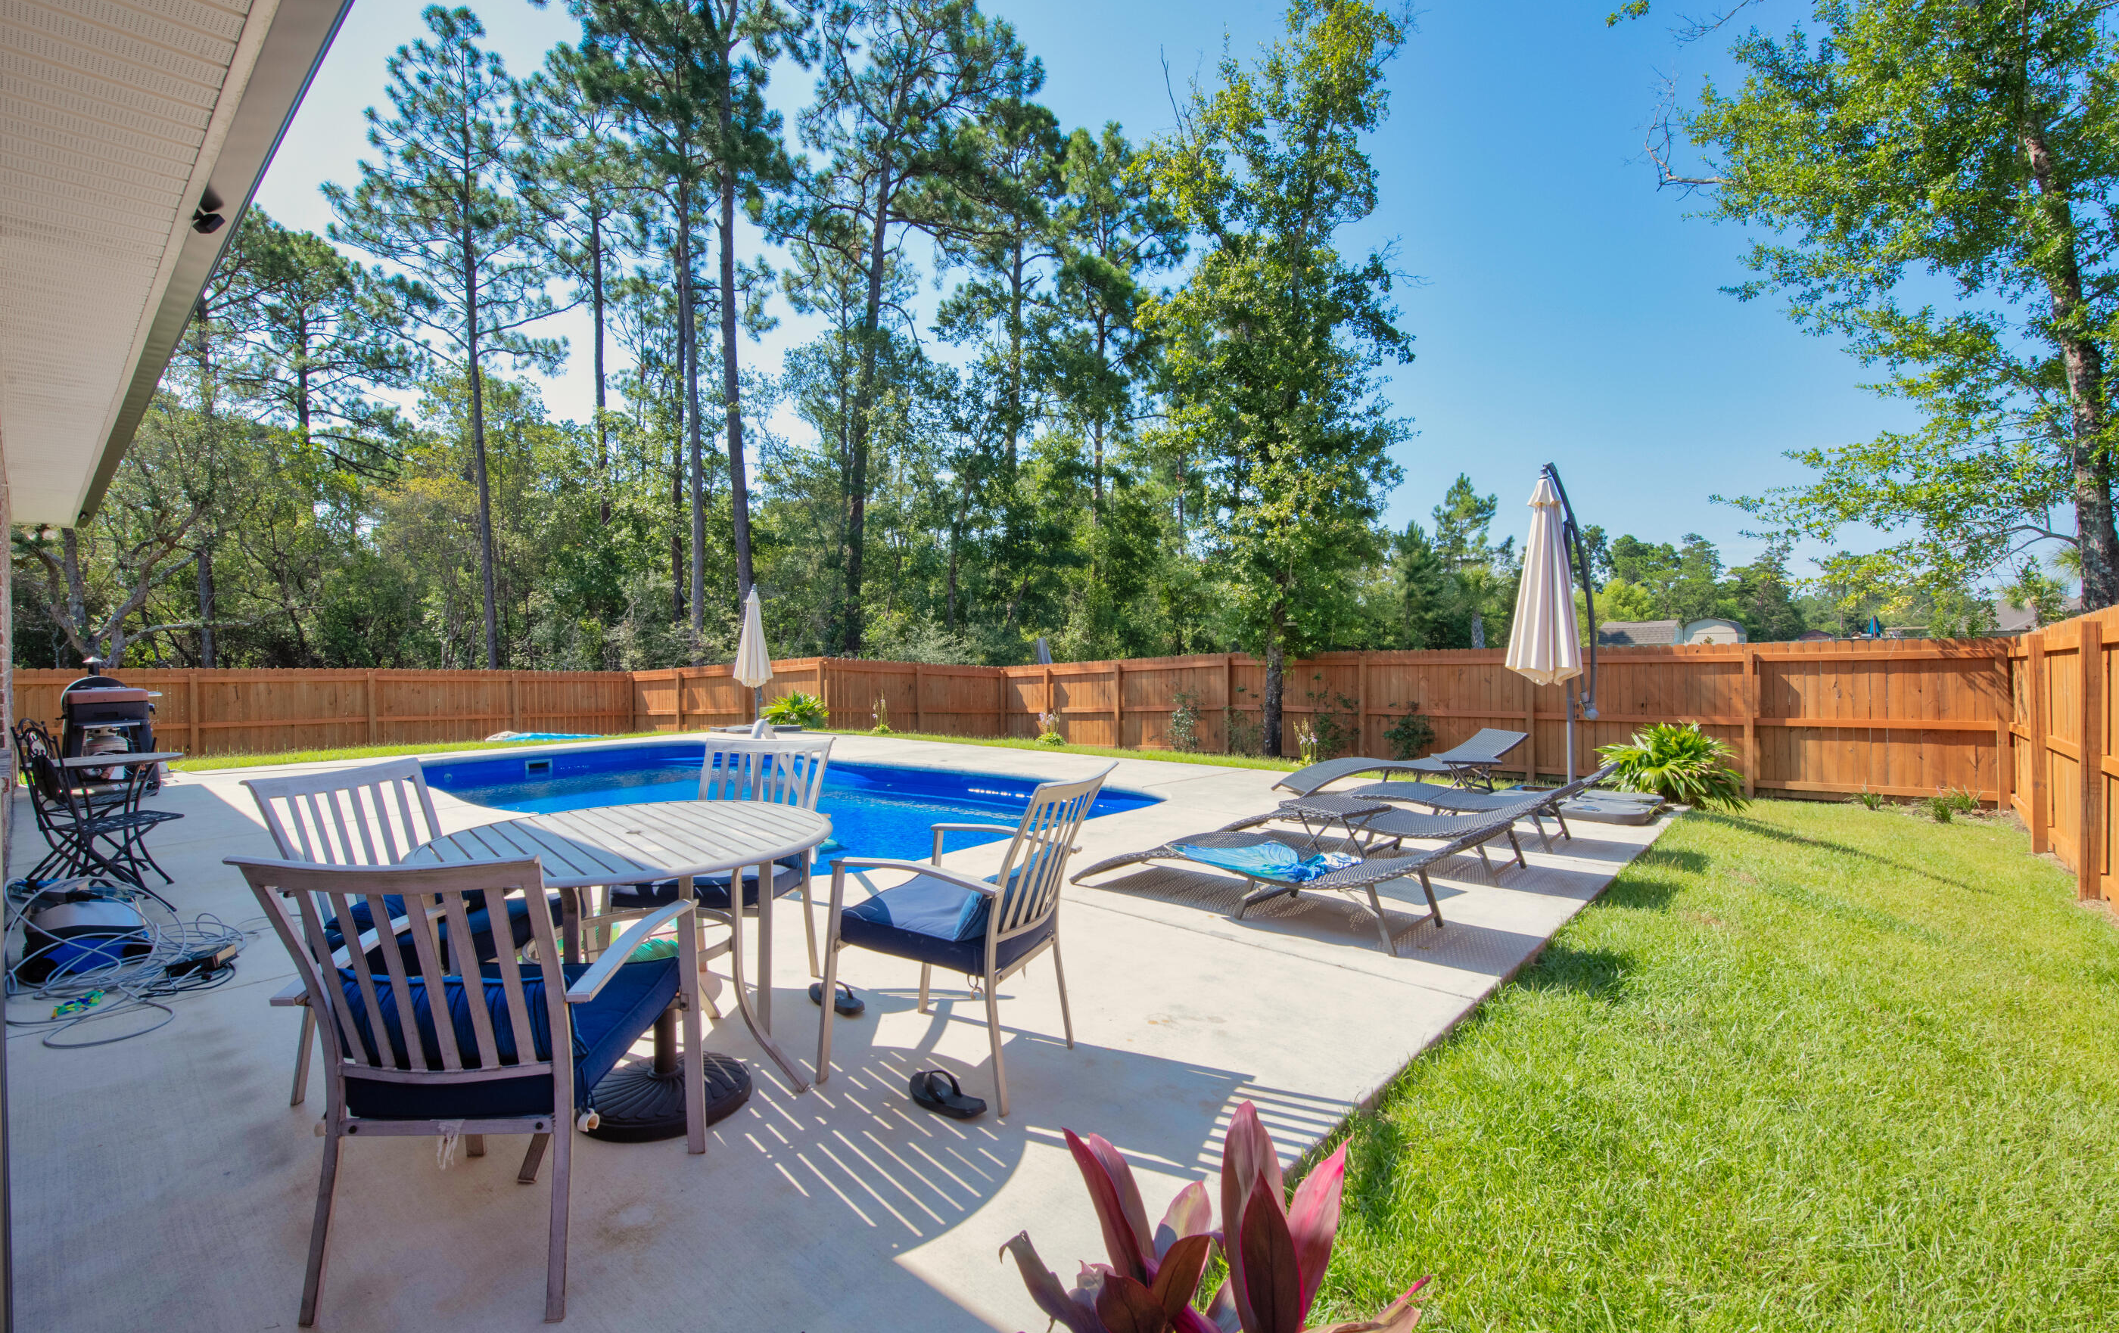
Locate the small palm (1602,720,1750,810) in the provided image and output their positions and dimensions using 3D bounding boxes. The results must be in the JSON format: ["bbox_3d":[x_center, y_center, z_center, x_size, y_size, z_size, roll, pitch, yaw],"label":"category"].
[{"bbox_3d":[5.320,0.870,8.250,1.120,0.740,1.080,0,1,0],"label":"small palm"}]

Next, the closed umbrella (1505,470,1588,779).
[{"bbox_3d":[3.880,-0.240,7.420,0.820,2.620,0.680,-1,1,-44],"label":"closed umbrella"}]

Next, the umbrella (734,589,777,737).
[{"bbox_3d":[-4.810,-0.110,14.900,0.640,2.360,0.640,0,1,0],"label":"umbrella"}]

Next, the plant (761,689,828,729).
[{"bbox_3d":[-4.400,0.720,15.600,1.100,0.700,1.050,0,1,0],"label":"plant"}]

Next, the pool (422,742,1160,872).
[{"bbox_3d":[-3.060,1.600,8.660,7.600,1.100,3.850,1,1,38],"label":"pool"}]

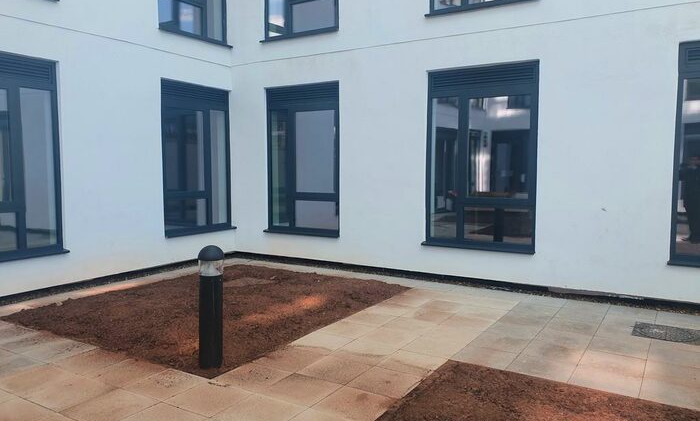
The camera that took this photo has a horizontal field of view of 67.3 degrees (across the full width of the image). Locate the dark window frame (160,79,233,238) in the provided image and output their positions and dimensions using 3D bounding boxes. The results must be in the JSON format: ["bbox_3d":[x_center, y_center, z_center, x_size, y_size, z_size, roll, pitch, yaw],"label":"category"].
[{"bbox_3d":[-2.476,-0.832,8.712,0.120,2.430,1.460,3,6,32],"label":"dark window frame"}]

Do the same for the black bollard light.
[{"bbox_3d":[-1.145,0.775,4.295,0.205,0.985,0.205,0,5,0],"label":"black bollard light"}]

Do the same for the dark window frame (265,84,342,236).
[{"bbox_3d":[-0.791,-0.803,8.529,1.480,2.420,0.120,3,6,32],"label":"dark window frame"}]

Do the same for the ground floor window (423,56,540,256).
[{"bbox_3d":[1.697,-0.676,6.949,1.490,2.420,0.120,3,6,32],"label":"ground floor window"}]

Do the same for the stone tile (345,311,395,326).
[{"bbox_3d":[0.212,1.166,5.552,0.450,0.040,0.450,3,6,32],"label":"stone tile"}]

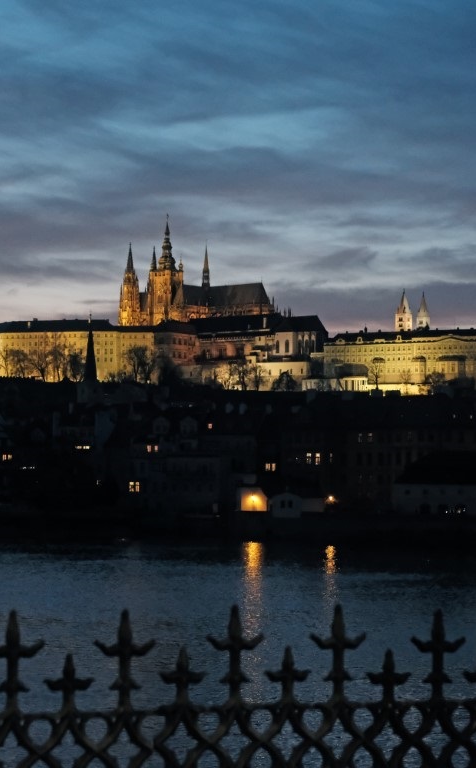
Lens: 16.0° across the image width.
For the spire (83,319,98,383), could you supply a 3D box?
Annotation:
[{"bbox_3d":[-55.664,-12.882,641.806,5.500,25.430,5.500,0,-3,-5],"label":"spire"}]

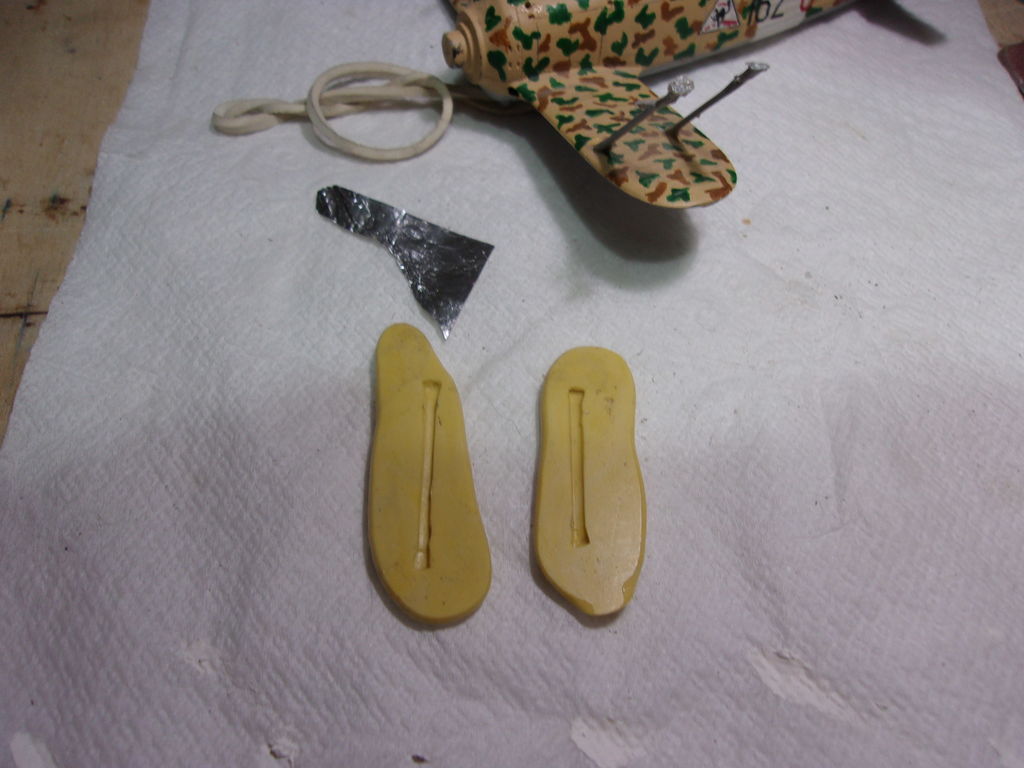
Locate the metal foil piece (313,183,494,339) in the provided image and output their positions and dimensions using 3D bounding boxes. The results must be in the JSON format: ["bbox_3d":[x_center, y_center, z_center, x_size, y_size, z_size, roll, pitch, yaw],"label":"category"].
[{"bbox_3d":[-0.028,-0.030,0.177,0.048,0.003,0.026,26,63,14],"label":"metal foil piece"}]

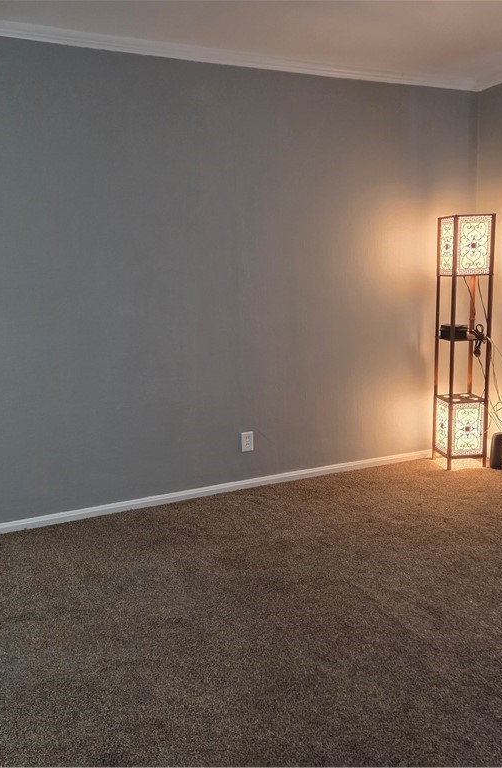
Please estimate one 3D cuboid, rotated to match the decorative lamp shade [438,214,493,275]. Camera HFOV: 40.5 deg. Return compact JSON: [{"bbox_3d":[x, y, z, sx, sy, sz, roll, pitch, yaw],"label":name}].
[{"bbox_3d":[1.336,-0.859,4.239,0.257,0.361,0.257,-3,10,-8],"label":"decorative lamp shade"}]

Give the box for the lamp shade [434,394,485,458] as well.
[{"bbox_3d":[1.365,0.269,4.433,0.257,0.365,0.257,-3,10,-8],"label":"lamp shade"}]

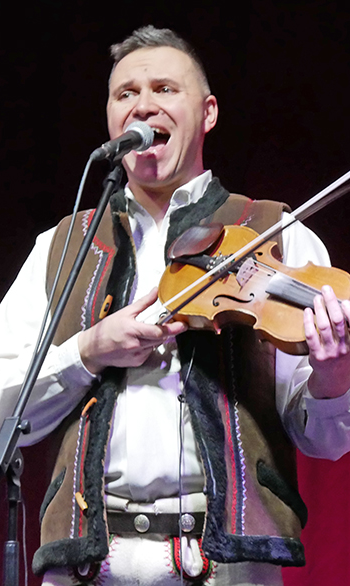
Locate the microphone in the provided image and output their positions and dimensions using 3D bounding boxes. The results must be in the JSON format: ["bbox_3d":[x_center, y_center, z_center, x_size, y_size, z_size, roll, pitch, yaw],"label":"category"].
[{"bbox_3d":[-0.086,-0.245,5.910,0.052,0.052,0.185,-3,8,25],"label":"microphone"}]

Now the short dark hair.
[{"bbox_3d":[-0.024,-0.376,6.070,0.168,0.150,0.200,-2,-12,22],"label":"short dark hair"}]

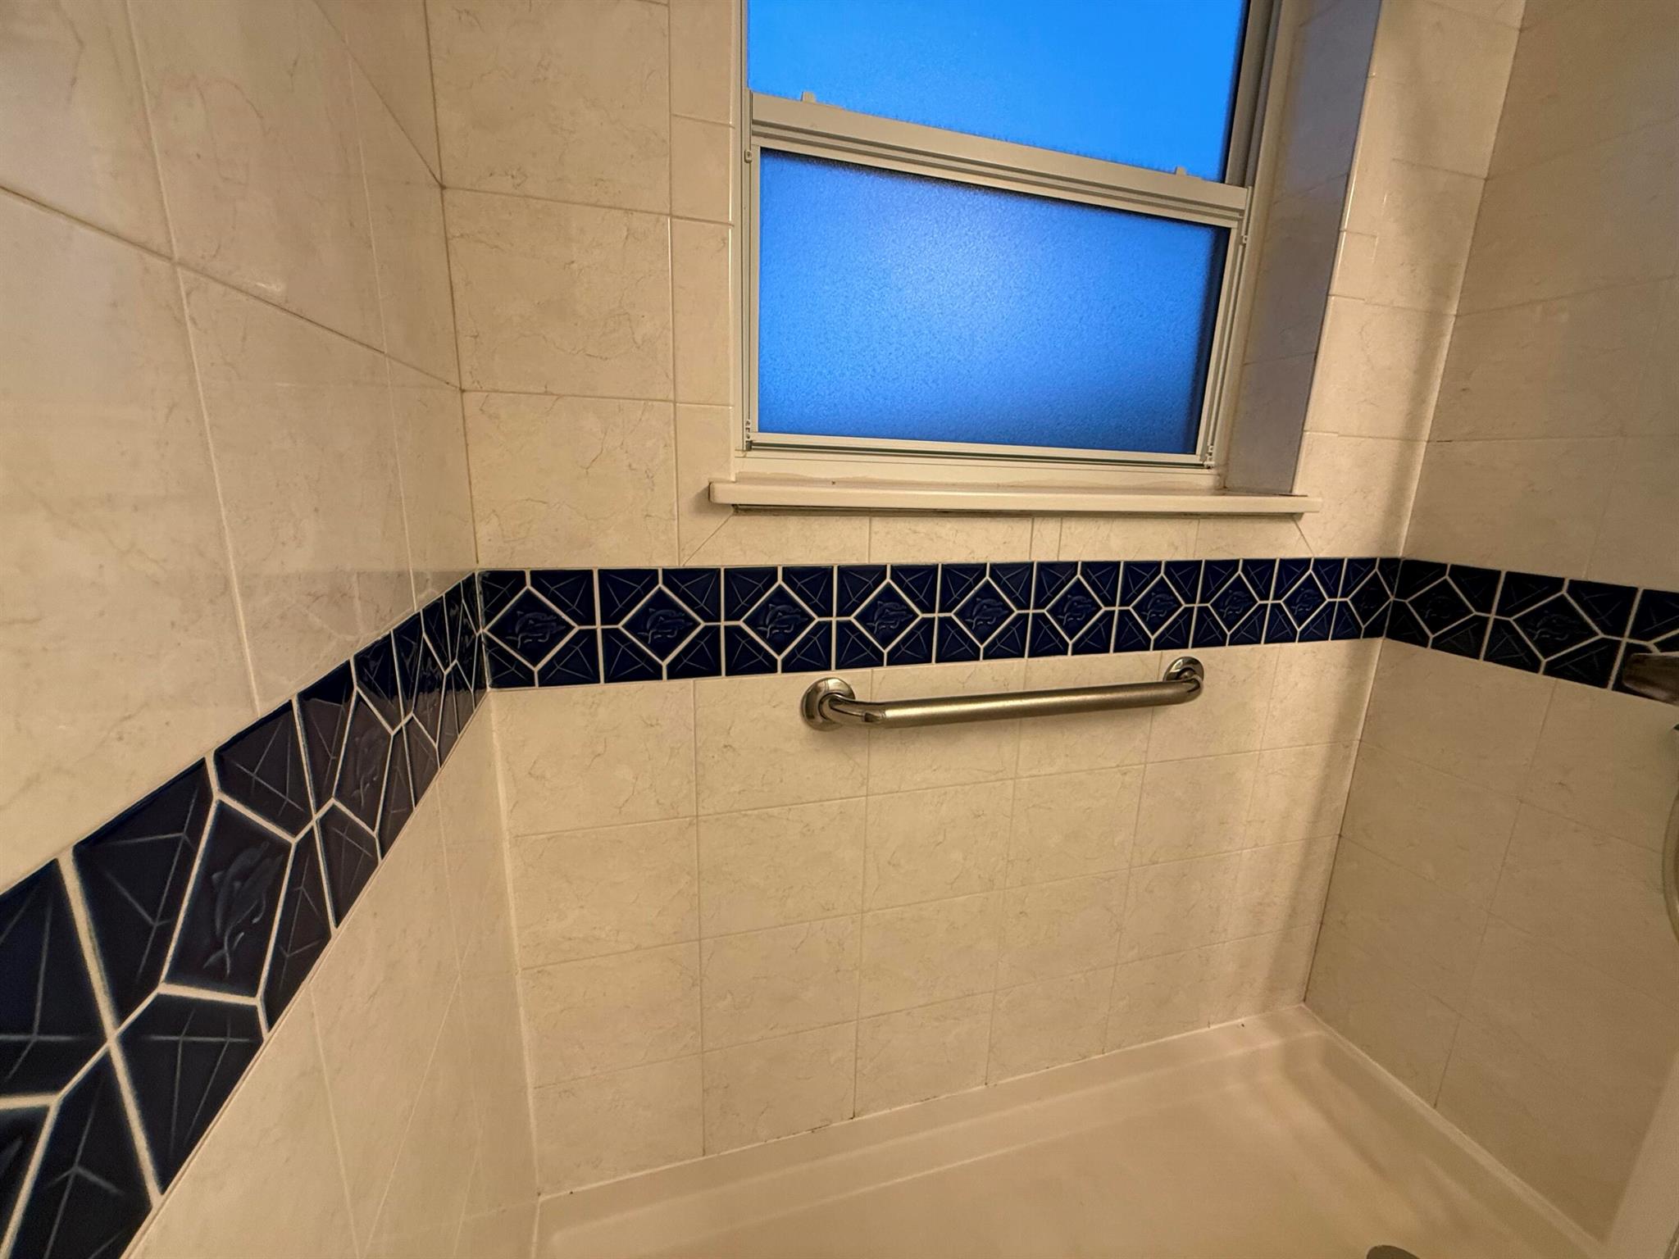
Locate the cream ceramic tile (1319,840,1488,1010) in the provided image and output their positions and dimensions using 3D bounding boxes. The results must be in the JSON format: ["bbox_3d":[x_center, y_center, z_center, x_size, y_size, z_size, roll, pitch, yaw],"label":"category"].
[{"bbox_3d":[1.042,0.539,1.267,0.010,0.202,0.251,-2,14,-16],"label":"cream ceramic tile"}]

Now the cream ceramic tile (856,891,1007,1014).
[{"bbox_3d":[0.152,0.534,1.121,0.247,0.197,0.009,-2,14,-16],"label":"cream ceramic tile"}]

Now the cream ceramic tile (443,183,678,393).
[{"bbox_3d":[-0.309,-0.373,0.774,0.232,0.199,0.010,-2,14,-16],"label":"cream ceramic tile"}]

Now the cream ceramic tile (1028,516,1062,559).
[{"bbox_3d":[0.302,-0.134,1.001,0.046,0.065,0.009,-2,14,-16],"label":"cream ceramic tile"}]

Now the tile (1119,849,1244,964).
[{"bbox_3d":[0.635,0.518,1.271,0.250,0.197,0.010,-2,14,-16],"label":"tile"}]

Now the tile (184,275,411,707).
[{"bbox_3d":[-0.318,-0.083,0.422,0.010,0.197,0.253,-2,14,-16],"label":"tile"}]

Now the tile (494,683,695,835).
[{"bbox_3d":[-0.318,0.168,0.904,0.247,0.200,0.010,-2,14,-16],"label":"tile"}]

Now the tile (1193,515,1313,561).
[{"bbox_3d":[0.696,-0.155,1.131,0.255,0.074,0.010,-2,14,-16],"label":"tile"}]

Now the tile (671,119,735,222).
[{"bbox_3d":[-0.158,-0.526,0.782,0.069,0.099,0.010,-2,14,-16],"label":"tile"}]

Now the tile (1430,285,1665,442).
[{"bbox_3d":[1.060,-0.392,1.034,0.010,0.199,0.250,-2,14,-16],"label":"tile"}]

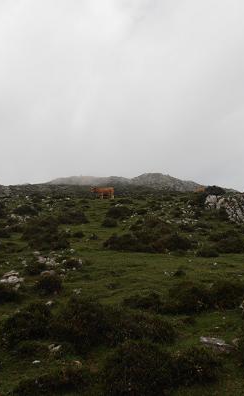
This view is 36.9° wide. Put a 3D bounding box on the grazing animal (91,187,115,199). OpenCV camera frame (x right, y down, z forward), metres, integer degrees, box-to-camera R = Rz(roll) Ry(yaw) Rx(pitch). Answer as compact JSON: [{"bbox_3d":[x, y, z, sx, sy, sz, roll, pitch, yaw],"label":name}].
[{"bbox_3d":[-2.019,-0.515,38.500,2.450,1.420,0.700,0,-4,0],"label":"grazing animal"}]

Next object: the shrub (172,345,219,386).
[{"bbox_3d":[0.731,1.628,3.593,0.471,0.341,0.400,0,-4,0],"label":"shrub"}]

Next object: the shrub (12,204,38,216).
[{"bbox_3d":[-4.928,0.641,18.728,1.252,0.608,1.064,0,-4,0],"label":"shrub"}]

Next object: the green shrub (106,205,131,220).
[{"bbox_3d":[-0.159,0.665,16.749,1.277,0.727,1.085,0,-4,0],"label":"green shrub"}]

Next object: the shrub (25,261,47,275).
[{"bbox_3d":[-1.634,1.313,6.925,0.395,0.253,0.336,0,-4,0],"label":"shrub"}]

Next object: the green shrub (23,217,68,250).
[{"bbox_3d":[-2.263,1.023,10.829,1.361,0.952,1.497,0,-4,0],"label":"green shrub"}]

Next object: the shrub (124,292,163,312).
[{"bbox_3d":[0.328,1.572,5.582,0.640,0.262,0.544,0,-4,0],"label":"shrub"}]

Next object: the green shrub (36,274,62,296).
[{"bbox_3d":[-1.235,1.478,6.237,0.443,0.349,0.376,0,-4,0],"label":"green shrub"}]

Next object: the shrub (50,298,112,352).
[{"bbox_3d":[-0.427,1.307,3.814,0.612,0.528,0.520,0,-4,0],"label":"shrub"}]

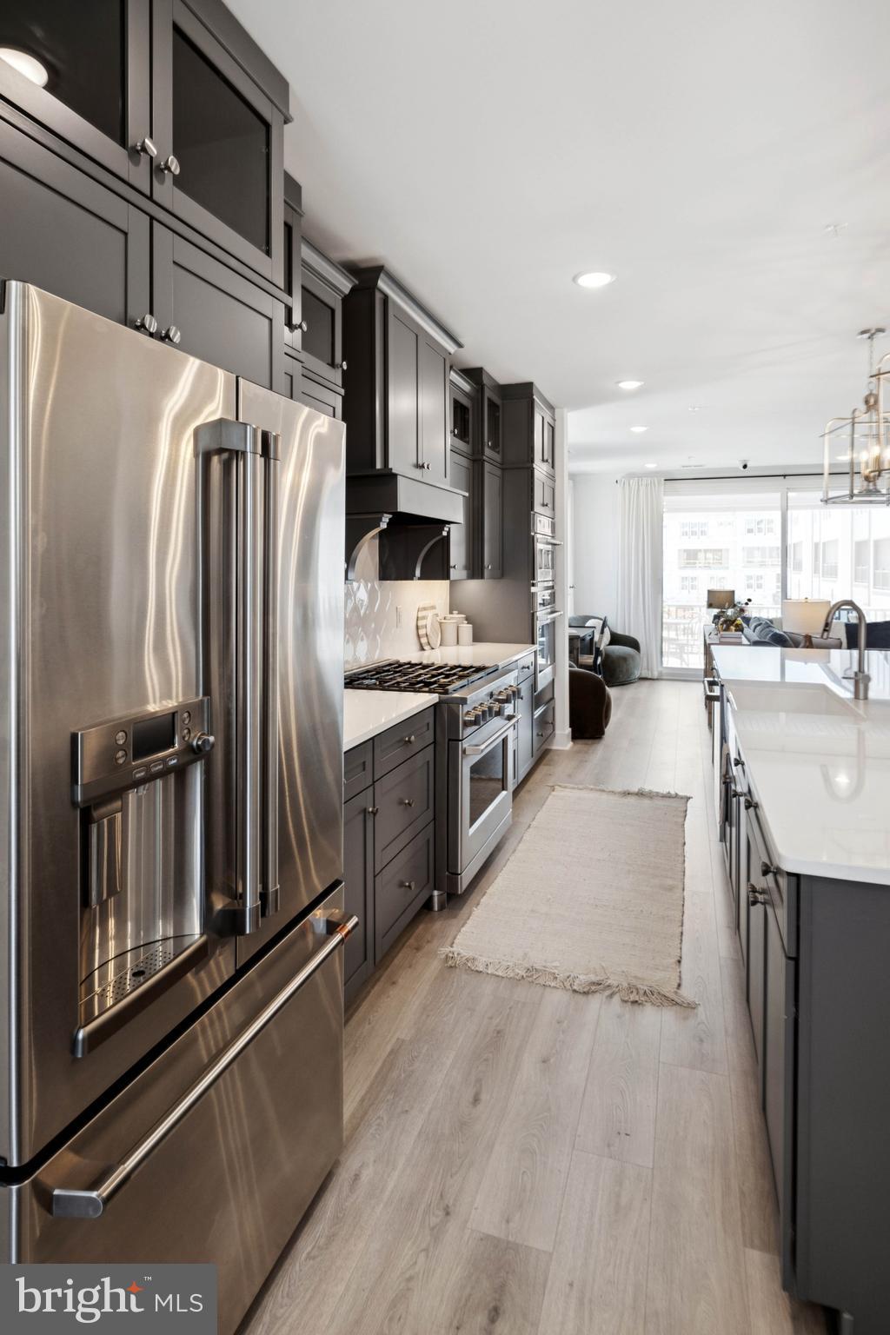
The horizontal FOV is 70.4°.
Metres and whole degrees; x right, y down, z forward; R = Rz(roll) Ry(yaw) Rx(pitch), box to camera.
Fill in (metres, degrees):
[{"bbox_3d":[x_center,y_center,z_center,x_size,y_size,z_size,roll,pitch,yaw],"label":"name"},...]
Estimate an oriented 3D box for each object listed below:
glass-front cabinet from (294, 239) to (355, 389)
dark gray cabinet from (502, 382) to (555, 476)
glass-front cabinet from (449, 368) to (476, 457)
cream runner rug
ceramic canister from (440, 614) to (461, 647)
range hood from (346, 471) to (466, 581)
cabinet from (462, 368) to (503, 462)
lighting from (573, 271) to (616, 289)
[{"bbox_3d":[-0.612,-1.277,2.334,0.335,0.430,0.409,2,7,19],"label":"glass-front cabinet"},{"bbox_3d":[0.461,-1.758,4.783,0.600,0.560,0.804,2,7,19],"label":"dark gray cabinet"},{"bbox_3d":[-0.035,-1.518,3.850,0.335,0.435,0.405,2,7,19],"label":"glass-front cabinet"},{"bbox_3d":[0.772,0.946,3.164,0.845,0.015,2.020,3,10,21],"label":"cream runner rug"},{"bbox_3d":[0.033,-0.234,4.290,0.128,0.190,0.128,2,7,19],"label":"ceramic canister"},{"bbox_3d":[-0.247,-0.680,3.202,0.400,0.508,0.982,2,7,19],"label":"range hood"},{"bbox_3d":[0.140,-1.646,4.233,0.390,0.570,0.420,2,7,19],"label":"cabinet"},{"bbox_3d":[0.666,-1.728,2.813,0.185,0.030,0.180,0,9,0],"label":"lighting"}]

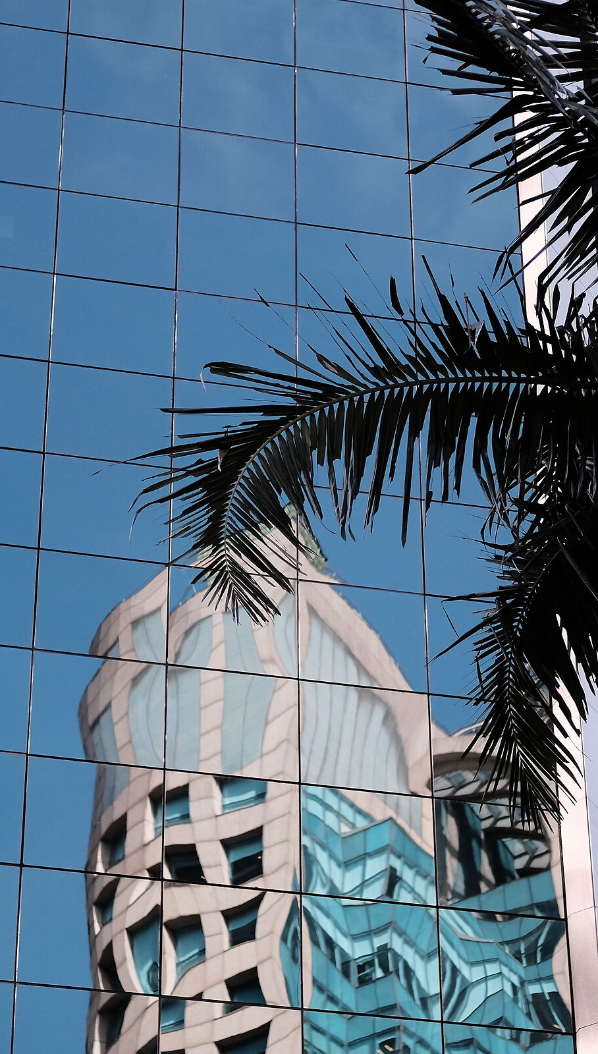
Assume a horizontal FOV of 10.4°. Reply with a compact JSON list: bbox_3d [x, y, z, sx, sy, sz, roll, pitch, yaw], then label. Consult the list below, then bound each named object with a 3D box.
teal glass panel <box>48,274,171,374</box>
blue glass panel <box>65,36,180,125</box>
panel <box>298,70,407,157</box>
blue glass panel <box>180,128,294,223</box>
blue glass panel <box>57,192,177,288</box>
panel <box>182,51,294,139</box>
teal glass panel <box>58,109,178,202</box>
[{"bbox_3d":[-2.157,-2.350,38.304,1.428,1.349,0.050,7,-39,-9],"label":"teal glass panel"},{"bbox_3d":[-1.953,-4.972,36.601,1.280,1.211,0.050,7,-39,-9],"label":"blue glass panel"},{"bbox_3d":[0.615,-4.897,39.062,1.337,1.260,0.060,7,-39,-9],"label":"panel"},{"bbox_3d":[-0.672,-3.858,36.035,1.280,1.211,0.050,7,-39,-9],"label":"blue glass panel"},{"bbox_3d":[-2.056,-3.207,37.016,1.337,1.260,0.060,7,-39,-9],"label":"blue glass panel"},{"bbox_3d":[-0.728,-5.061,38.845,1.337,1.260,0.060,7,-39,-9],"label":"panel"},{"bbox_3d":[-2.173,-4.487,40.019,1.428,1.349,0.050,7,-39,-9],"label":"teal glass panel"}]

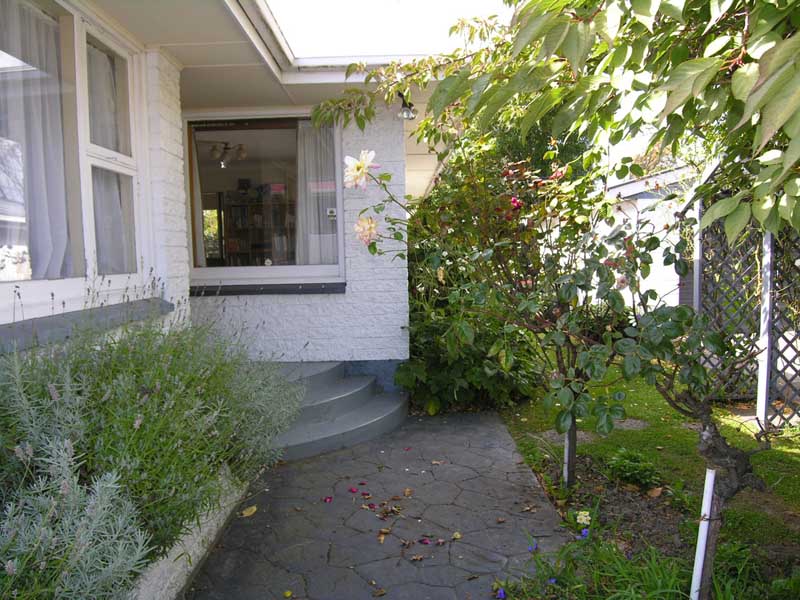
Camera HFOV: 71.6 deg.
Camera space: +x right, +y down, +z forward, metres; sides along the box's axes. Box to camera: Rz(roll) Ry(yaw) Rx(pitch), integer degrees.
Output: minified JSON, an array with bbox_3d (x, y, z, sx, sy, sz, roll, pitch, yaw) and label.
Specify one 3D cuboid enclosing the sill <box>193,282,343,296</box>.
[{"bbox_3d":[-1.207,-0.095,5.082,1.440,0.102,0.120,-1,5,0],"label":"sill"}]

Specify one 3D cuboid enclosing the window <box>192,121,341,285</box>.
[{"bbox_3d":[-1.220,-0.886,5.057,1.415,1.480,0.100,-1,5,0],"label":"window"}]

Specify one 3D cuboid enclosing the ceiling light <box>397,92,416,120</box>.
[{"bbox_3d":[0.053,-1.592,4.564,0.170,0.236,0.180,-1,5,0],"label":"ceiling light"}]

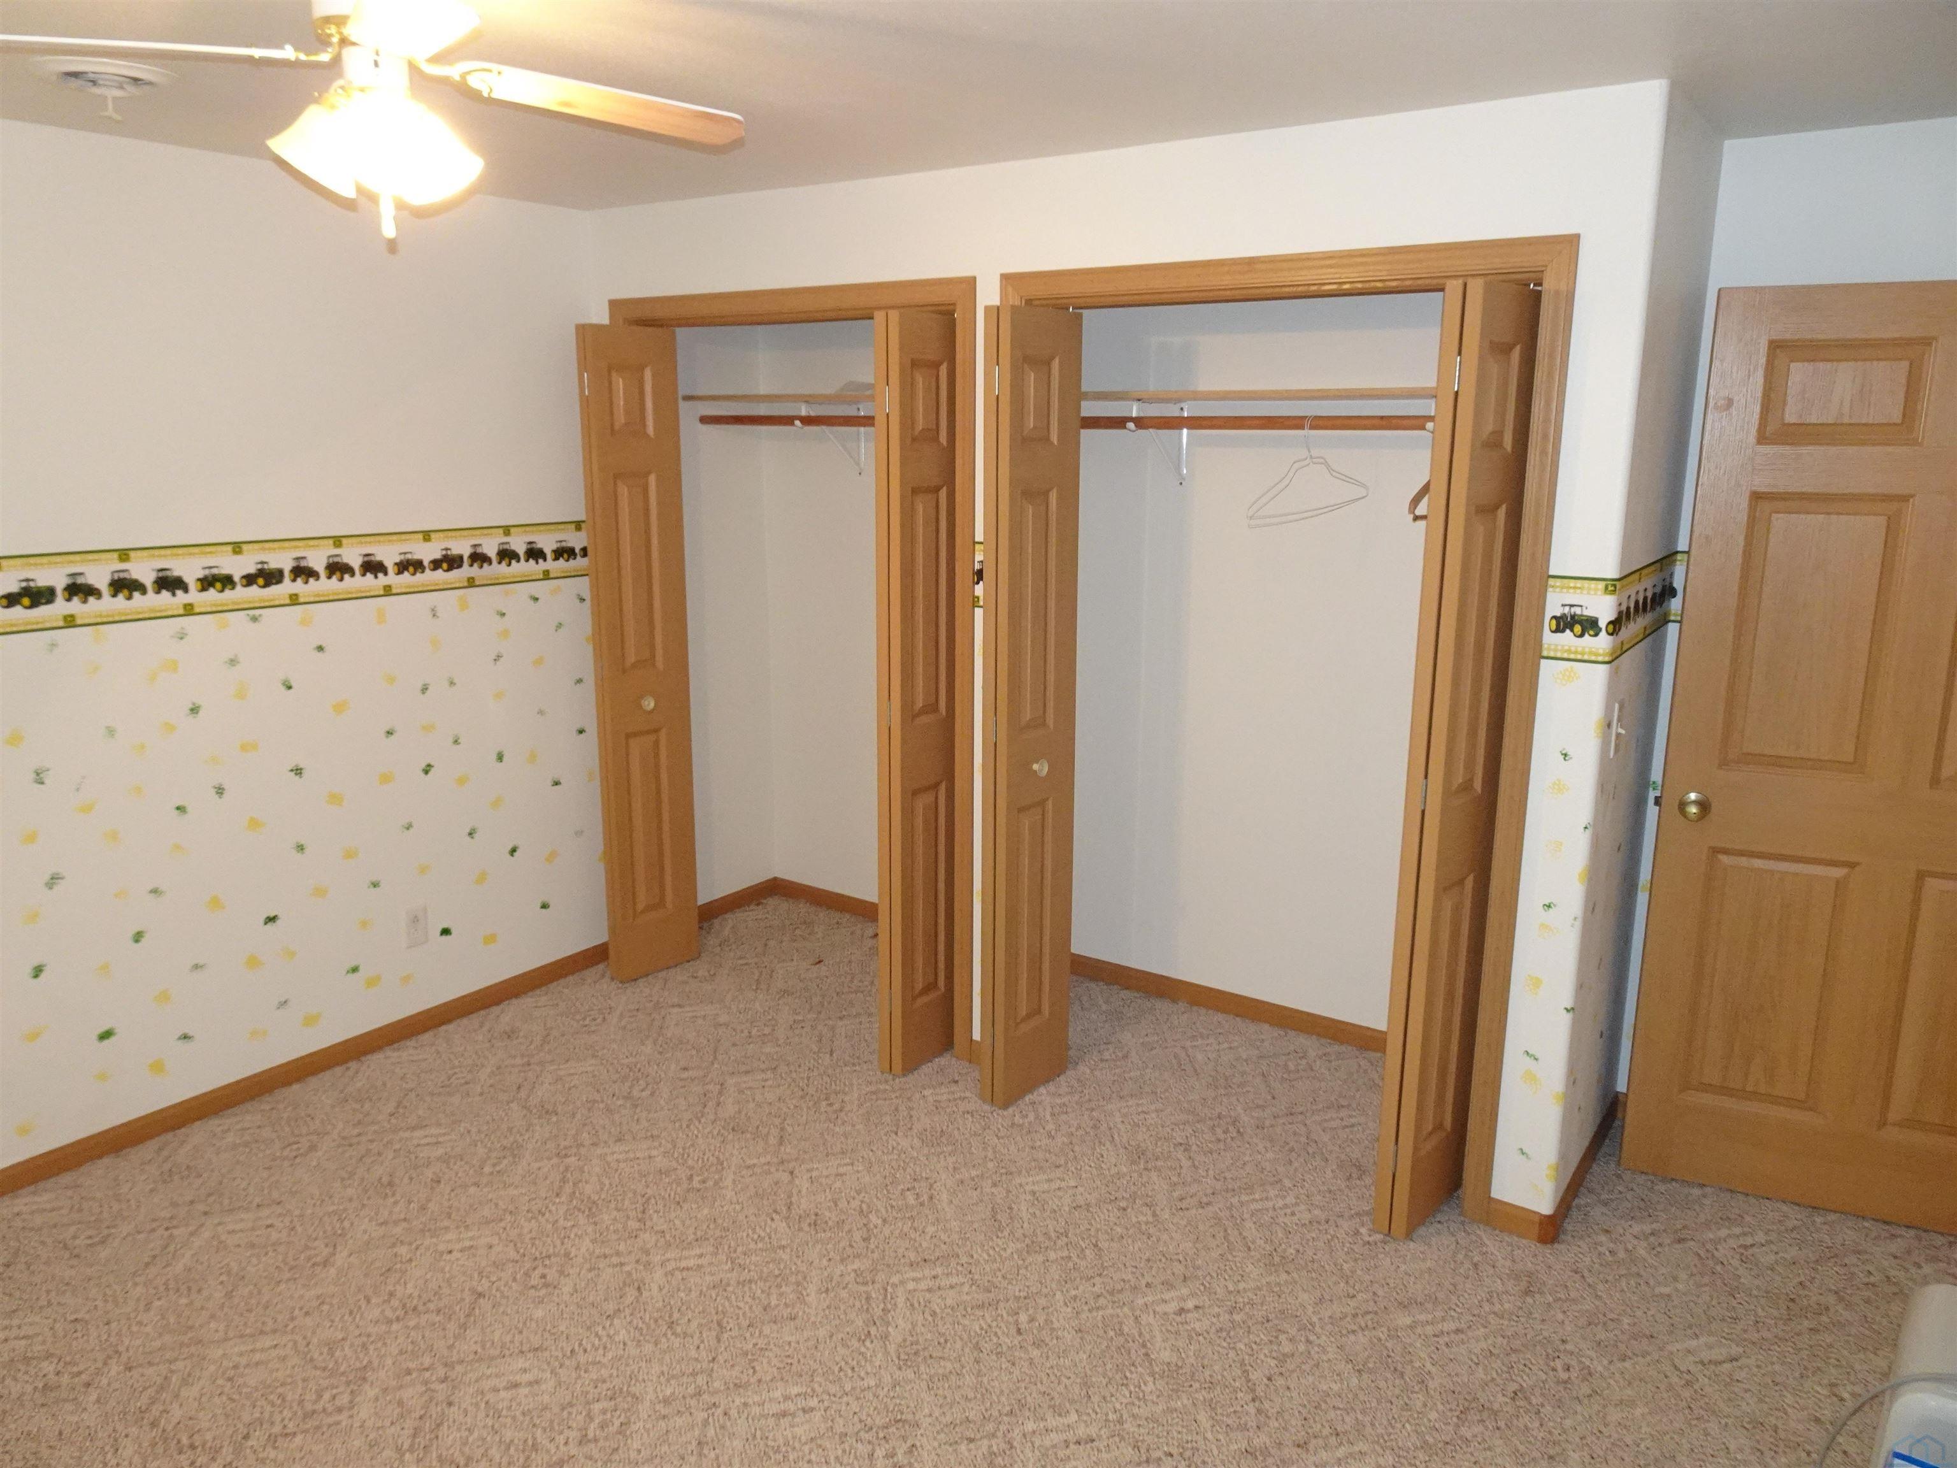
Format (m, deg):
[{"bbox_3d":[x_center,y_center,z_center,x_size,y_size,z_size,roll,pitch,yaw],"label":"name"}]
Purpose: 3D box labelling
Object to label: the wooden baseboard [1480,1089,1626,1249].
[{"bbox_3d":[1.427,1.038,3.347,0.149,0.074,0.718,9,15,34],"label":"wooden baseboard"}]

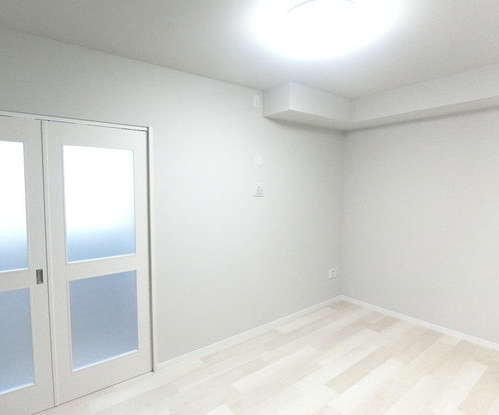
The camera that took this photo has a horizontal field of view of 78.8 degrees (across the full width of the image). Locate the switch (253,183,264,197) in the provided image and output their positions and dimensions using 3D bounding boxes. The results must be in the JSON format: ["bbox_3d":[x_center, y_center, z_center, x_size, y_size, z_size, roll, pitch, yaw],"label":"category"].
[{"bbox_3d":[0.092,-0.172,2.990,0.120,0.124,0.016,-3,5,-37],"label":"switch"}]

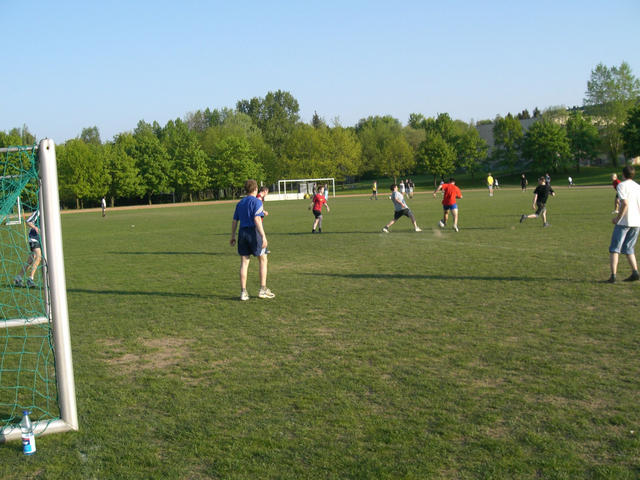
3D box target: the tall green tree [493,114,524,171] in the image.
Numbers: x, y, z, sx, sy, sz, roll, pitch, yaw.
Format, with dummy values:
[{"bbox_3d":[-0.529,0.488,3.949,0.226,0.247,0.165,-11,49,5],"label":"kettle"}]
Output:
[{"bbox_3d":[30.771,-15.631,115.000,5.070,9.820,5.070,-2,5,15],"label":"tall green tree"}]

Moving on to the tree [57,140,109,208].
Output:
[{"bbox_3d":[-36.507,-10.068,108.000,8.000,10.453,8.000,-3,4,0],"label":"tree"}]

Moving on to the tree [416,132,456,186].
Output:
[{"bbox_3d":[15.752,-10.817,95.000,5.600,7.437,5.600,-3,4,0],"label":"tree"}]

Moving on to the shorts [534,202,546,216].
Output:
[{"bbox_3d":[7.102,-0.965,22.600,0.330,0.430,0.310,-6,5,-30],"label":"shorts"}]

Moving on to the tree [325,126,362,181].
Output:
[{"bbox_3d":[3.947,-14.360,118.000,6.380,9.410,6.380,-3,4,2],"label":"tree"}]

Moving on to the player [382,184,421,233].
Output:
[{"bbox_3d":[2.754,-1.065,23.600,1.150,1.570,0.600,-2,5,13],"label":"player"}]

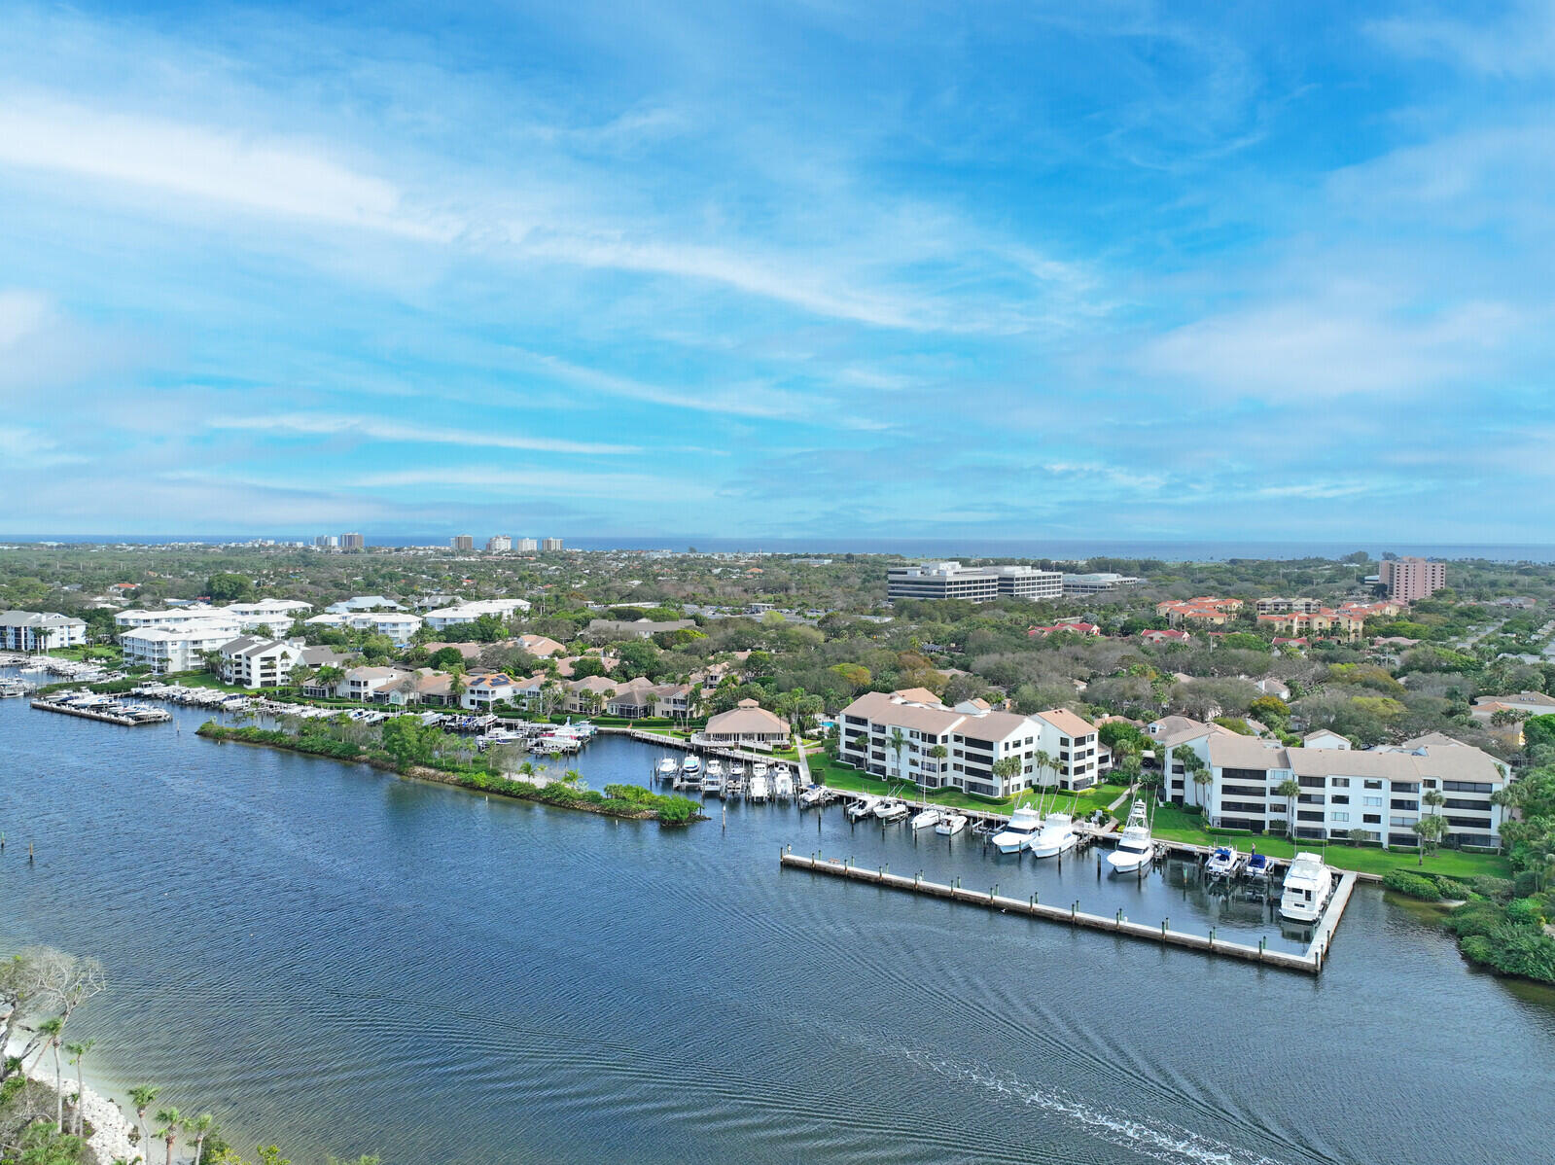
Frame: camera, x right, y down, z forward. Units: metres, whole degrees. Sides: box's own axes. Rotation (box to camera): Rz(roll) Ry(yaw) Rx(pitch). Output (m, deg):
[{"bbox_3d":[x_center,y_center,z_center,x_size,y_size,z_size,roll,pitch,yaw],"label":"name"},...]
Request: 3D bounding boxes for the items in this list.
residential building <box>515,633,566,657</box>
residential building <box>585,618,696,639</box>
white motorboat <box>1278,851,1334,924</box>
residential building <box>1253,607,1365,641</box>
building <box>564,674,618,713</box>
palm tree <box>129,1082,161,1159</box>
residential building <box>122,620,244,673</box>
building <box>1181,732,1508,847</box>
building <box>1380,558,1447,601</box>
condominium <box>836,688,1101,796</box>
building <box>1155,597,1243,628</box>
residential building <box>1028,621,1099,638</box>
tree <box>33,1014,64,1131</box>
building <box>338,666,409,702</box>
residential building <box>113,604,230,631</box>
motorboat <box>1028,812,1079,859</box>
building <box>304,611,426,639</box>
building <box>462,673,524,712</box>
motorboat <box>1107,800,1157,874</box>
[{"bbox_3d":[-86.130,24.770,393.490,16.500,11.000,16.000,1,3,10],"label":"residential building"},{"bbox_3d":[-60.110,21.480,479.420,48.000,10.300,15.000,0,3,-2],"label":"residential building"},{"bbox_3d":[74.769,41.938,151.601,4.900,6.500,16.000,2,3,34],"label":"white motorboat"},{"bbox_3d":[252.535,20.343,513.329,46.000,14.000,30.000,1,3,20],"label":"residential building"},{"bbox_3d":[-52.160,30.660,303.650,12.500,9.500,13.000,1,3,15],"label":"building"},{"bbox_3d":[-49.062,42.653,83.482,2.700,7.300,2.700,0,3,0],"label":"palm tree"},{"bbox_3d":[-217.900,22.970,401.540,39.000,14.500,33.000,2,3,40],"label":"residential building"},{"bbox_3d":[96.280,34.210,188.500,49.000,14.100,29.000,1,3,18],"label":"building"},{"bbox_3d":[479.142,-1.338,812.611,38.000,35.500,23.000,1,3,5],"label":"building"},{"bbox_3d":[39.200,32.160,225.860,27.500,14.300,48.500,-2,3,-42],"label":"condominium"},{"bbox_3d":[220.030,17.879,565.279,40.000,14.000,48.000,1,3,18],"label":"building"},{"bbox_3d":[133.160,22.962,501.462,32.000,8.500,15.000,1,3,20],"label":"residential building"},{"bbox_3d":[-58.720,39.610,86.930,2.400,9.600,2.400,0,3,0],"label":"tree"},{"bbox_3d":[-121.858,30.132,323.687,11.500,9.000,16.000,2,3,27],"label":"building"},{"bbox_3d":[-263.020,18.990,475.220,25.000,14.500,40.000,2,3,40],"label":"residential building"},{"bbox_3d":[44.110,40.570,174.190,4.800,5.700,14.400,2,3,34],"label":"motorboat"},{"bbox_3d":[-177.117,20.752,467.407,46.000,13.500,20.000,0,3,4],"label":"building"},{"bbox_3d":[-80.106,31.114,306.580,10.500,9.000,15.000,2,3,27],"label":"building"},{"bbox_3d":[54.680,39.190,166.840,4.900,9.200,14.800,2,3,34],"label":"motorboat"}]

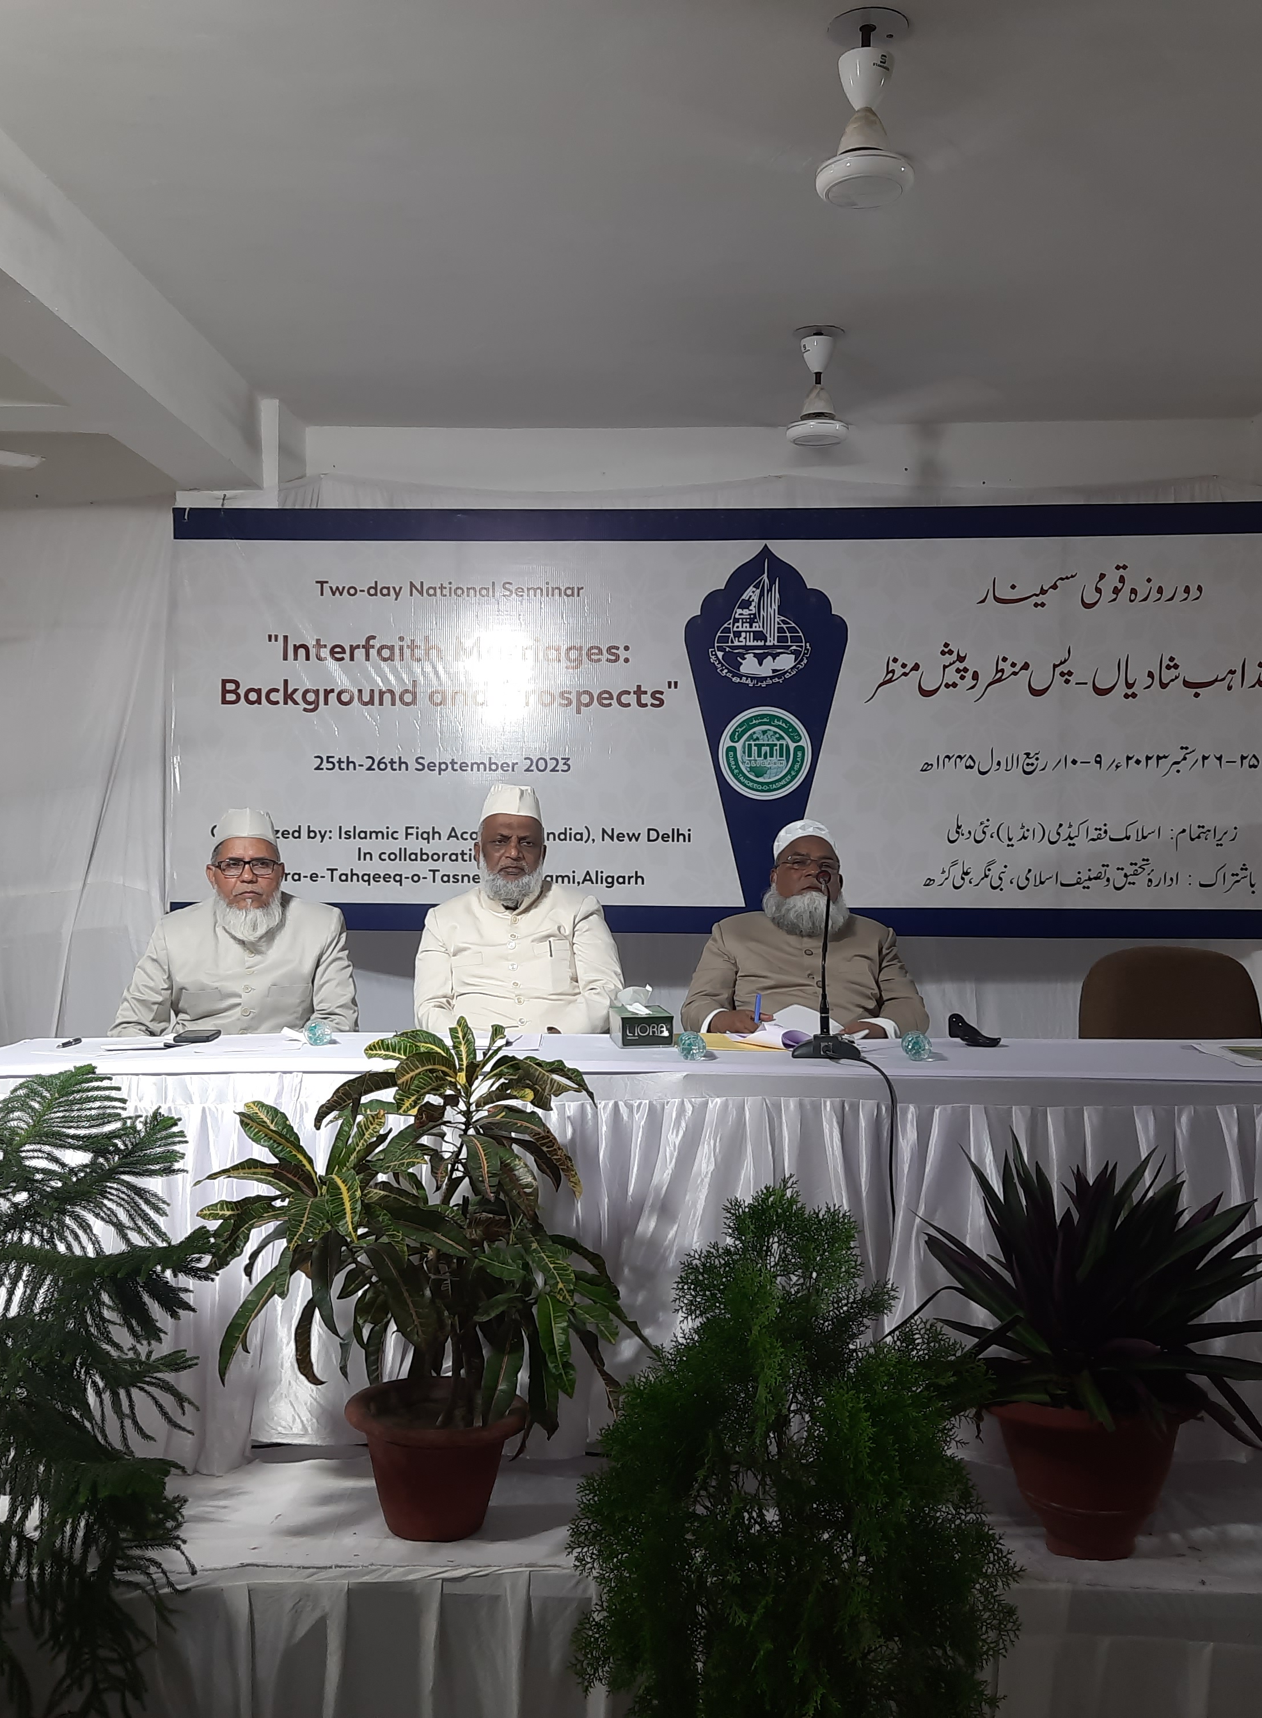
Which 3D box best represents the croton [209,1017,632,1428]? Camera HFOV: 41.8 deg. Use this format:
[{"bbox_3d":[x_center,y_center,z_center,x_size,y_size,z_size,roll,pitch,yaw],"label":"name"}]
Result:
[{"bbox_3d":[-0.356,0.682,2.795,0.740,0.800,0.660,0,0,3],"label":"croton"}]

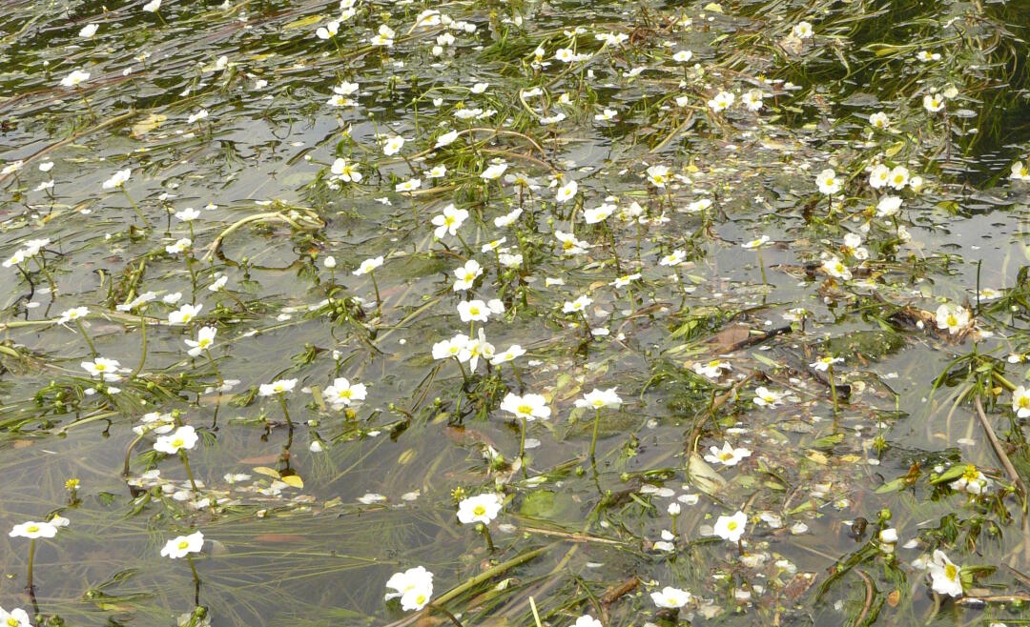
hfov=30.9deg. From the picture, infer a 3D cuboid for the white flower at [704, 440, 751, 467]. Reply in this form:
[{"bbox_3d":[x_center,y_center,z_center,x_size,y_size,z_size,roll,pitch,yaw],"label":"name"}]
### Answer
[{"bbox_3d":[0.142,0.094,1.247,0.031,0.012,0.031,0,24,7],"label":"white flower"}]

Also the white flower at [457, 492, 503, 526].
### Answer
[{"bbox_3d":[-0.019,0.107,1.021,0.024,0.008,0.024,-10,30,6],"label":"white flower"}]

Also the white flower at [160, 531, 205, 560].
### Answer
[{"bbox_3d":[-0.188,0.133,1.061,0.026,0.006,0.026,-19,20,-12],"label":"white flower"}]

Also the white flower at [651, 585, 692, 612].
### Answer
[{"bbox_3d":[0.090,0.165,1.072,0.023,0.009,0.023,-1,25,5],"label":"white flower"}]

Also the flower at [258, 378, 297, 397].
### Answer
[{"bbox_3d":[-0.160,0.051,1.258,0.026,0.005,0.026,-13,17,-8],"label":"flower"}]

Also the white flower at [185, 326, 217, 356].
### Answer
[{"bbox_3d":[-0.218,0.019,1.297,0.022,0.007,0.022,-34,40,-8],"label":"white flower"}]

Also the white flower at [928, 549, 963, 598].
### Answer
[{"bbox_3d":[0.221,0.134,0.959,0.007,0.023,0.023,30,-1,-25],"label":"white flower"}]

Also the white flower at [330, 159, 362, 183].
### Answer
[{"bbox_3d":[-0.158,-0.133,1.746,0.029,0.009,0.029,6,44,-6],"label":"white flower"}]

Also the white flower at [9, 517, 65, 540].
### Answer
[{"bbox_3d":[-0.293,0.132,1.136,0.030,0.009,0.030,-9,18,-15],"label":"white flower"}]

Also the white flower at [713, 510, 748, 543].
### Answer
[{"bbox_3d":[0.132,0.130,1.137,0.021,0.007,0.021,-9,56,10],"label":"white flower"}]

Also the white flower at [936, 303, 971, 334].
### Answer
[{"bbox_3d":[0.342,0.004,1.453,0.027,0.011,0.027,3,53,13],"label":"white flower"}]

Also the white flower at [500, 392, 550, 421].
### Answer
[{"bbox_3d":[0.006,0.056,1.132,0.029,0.009,0.029,1,22,0],"label":"white flower"}]

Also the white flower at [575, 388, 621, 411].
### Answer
[{"bbox_3d":[0.057,0.059,1.274,0.033,0.013,0.033,-6,22,4],"label":"white flower"}]

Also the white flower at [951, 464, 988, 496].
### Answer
[{"bbox_3d":[0.261,0.095,1.069,0.020,0.012,0.020,1,21,14],"label":"white flower"}]

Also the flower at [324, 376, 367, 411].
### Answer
[{"bbox_3d":[-0.113,0.053,1.243,0.028,0.009,0.028,3,35,-5],"label":"flower"}]

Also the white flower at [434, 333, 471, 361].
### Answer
[{"bbox_3d":[-0.047,0.025,1.397,0.029,0.011,0.029,-19,28,4],"label":"white flower"}]

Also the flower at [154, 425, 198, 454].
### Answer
[{"bbox_3d":[-0.205,0.076,1.130,0.025,0.008,0.025,-20,25,-11],"label":"flower"}]

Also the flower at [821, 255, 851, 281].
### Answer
[{"bbox_3d":[0.248,-0.034,1.447,0.025,0.007,0.025,30,33,8],"label":"flower"}]

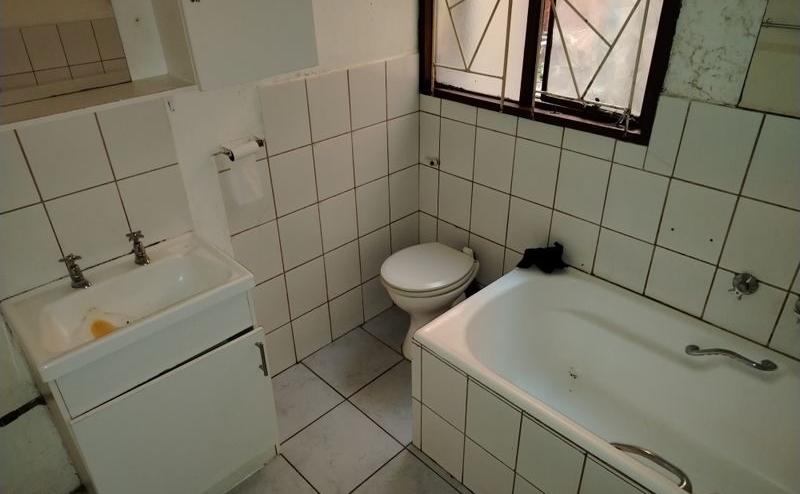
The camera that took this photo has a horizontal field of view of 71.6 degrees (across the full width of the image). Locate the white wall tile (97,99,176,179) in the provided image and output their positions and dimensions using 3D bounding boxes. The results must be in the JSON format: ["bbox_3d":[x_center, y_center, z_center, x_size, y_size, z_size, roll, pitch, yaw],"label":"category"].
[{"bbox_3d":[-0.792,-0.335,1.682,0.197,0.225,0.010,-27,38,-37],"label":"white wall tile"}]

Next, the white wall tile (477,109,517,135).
[{"bbox_3d":[0.395,-0.508,2.250,0.010,0.076,0.201,-27,38,-37],"label":"white wall tile"}]

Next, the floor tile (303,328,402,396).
[{"bbox_3d":[-0.214,0.522,2.551,0.354,0.010,0.333,-27,38,-37],"label":"floor tile"}]

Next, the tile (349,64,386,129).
[{"bbox_3d":[-0.132,-0.623,2.299,0.200,0.247,0.010,-27,38,-37],"label":"tile"}]

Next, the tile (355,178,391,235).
[{"bbox_3d":[-0.124,-0.186,2.536,0.198,0.248,0.010,-27,38,-37],"label":"tile"}]

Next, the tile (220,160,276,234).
[{"bbox_3d":[-0.558,-0.185,2.048,0.199,0.249,0.010,-27,38,-37],"label":"tile"}]

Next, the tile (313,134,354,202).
[{"bbox_3d":[-0.270,-0.330,2.288,0.199,0.249,0.010,-27,38,-37],"label":"tile"}]

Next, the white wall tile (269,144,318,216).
[{"bbox_3d":[-0.414,-0.258,2.168,0.199,0.249,0.010,-27,38,-37],"label":"white wall tile"}]

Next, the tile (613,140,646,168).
[{"bbox_3d":[0.783,-0.314,1.882,0.010,0.079,0.105,-27,38,-37],"label":"tile"}]

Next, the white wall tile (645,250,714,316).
[{"bbox_3d":[0.967,0.119,1.923,0.010,0.212,0.201,-27,38,-37],"label":"white wall tile"}]

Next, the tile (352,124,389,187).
[{"bbox_3d":[-0.129,-0.404,2.420,0.199,0.251,0.010,-27,38,-37],"label":"tile"}]

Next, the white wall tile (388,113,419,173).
[{"bbox_3d":[0.016,-0.476,2.541,0.201,0.251,0.010,-27,38,-37],"label":"white wall tile"}]

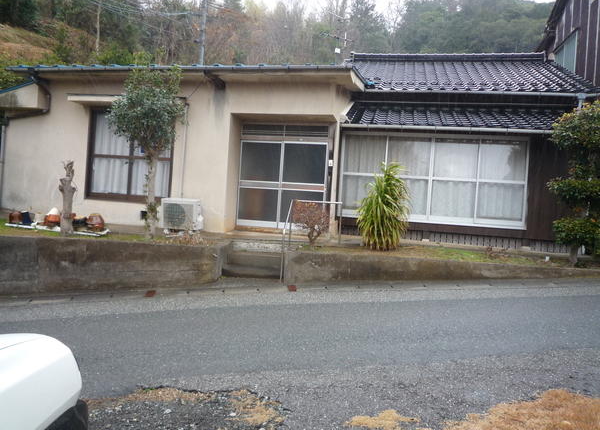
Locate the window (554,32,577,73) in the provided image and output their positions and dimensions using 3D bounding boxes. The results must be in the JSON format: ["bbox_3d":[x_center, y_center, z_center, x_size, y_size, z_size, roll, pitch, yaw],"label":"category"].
[{"bbox_3d":[8.290,-4.736,13.608,0.100,1.400,1.680,4,0,10],"label":"window"}]

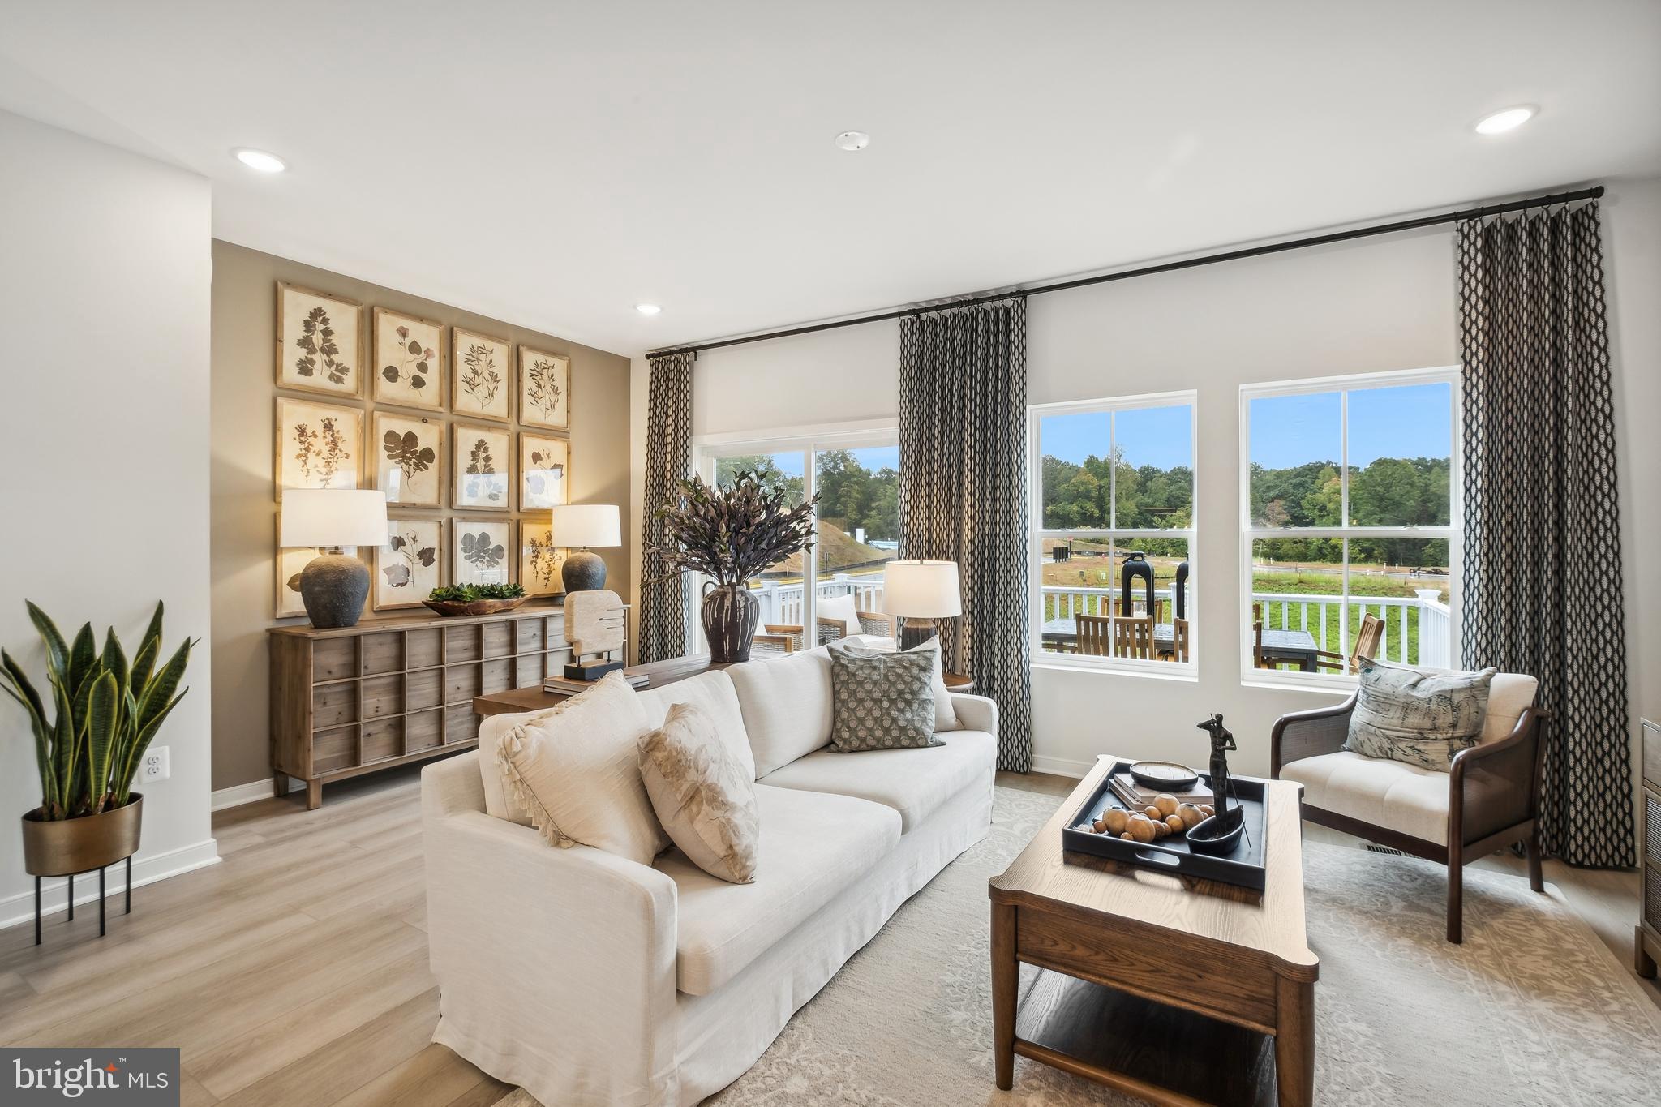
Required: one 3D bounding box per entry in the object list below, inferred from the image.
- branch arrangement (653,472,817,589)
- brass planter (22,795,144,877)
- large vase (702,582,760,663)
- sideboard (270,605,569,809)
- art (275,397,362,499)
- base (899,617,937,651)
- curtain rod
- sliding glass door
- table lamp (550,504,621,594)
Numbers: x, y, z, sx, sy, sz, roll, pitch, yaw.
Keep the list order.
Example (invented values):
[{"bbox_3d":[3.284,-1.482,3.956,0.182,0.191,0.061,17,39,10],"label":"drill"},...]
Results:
[{"bbox_3d":[-0.450,-0.114,3.225,0.750,0.580,0.700,0,1,0],"label":"branch arrangement"},{"bbox_3d":[-2.504,0.942,2.324,0.275,0.178,0.275,1,1,31],"label":"brass planter"},{"bbox_3d":[-0.468,0.312,3.244,0.270,0.370,0.270,0,1,0],"label":"large vase"},{"bbox_3d":[-2.166,0.802,4.309,0.450,0.845,2.045,1,1,31],"label":"sideboard"},{"bbox_3d":[-2.673,-0.522,3.647,0.032,0.524,0.397,1,2,30],"label":"art"},{"bbox_3d":[0.475,0.514,3.679,0.200,0.339,0.200,1,2,30],"label":"base"},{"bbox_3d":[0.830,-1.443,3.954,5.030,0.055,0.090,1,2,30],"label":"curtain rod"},{"bbox_3d":[-0.202,0.199,4.841,1.870,2.050,0.120,1,1,31],"label":"sliding glass door"},{"bbox_3d":[-1.754,0.013,4.961,0.455,0.710,0.455,1,1,31],"label":"table lamp"}]

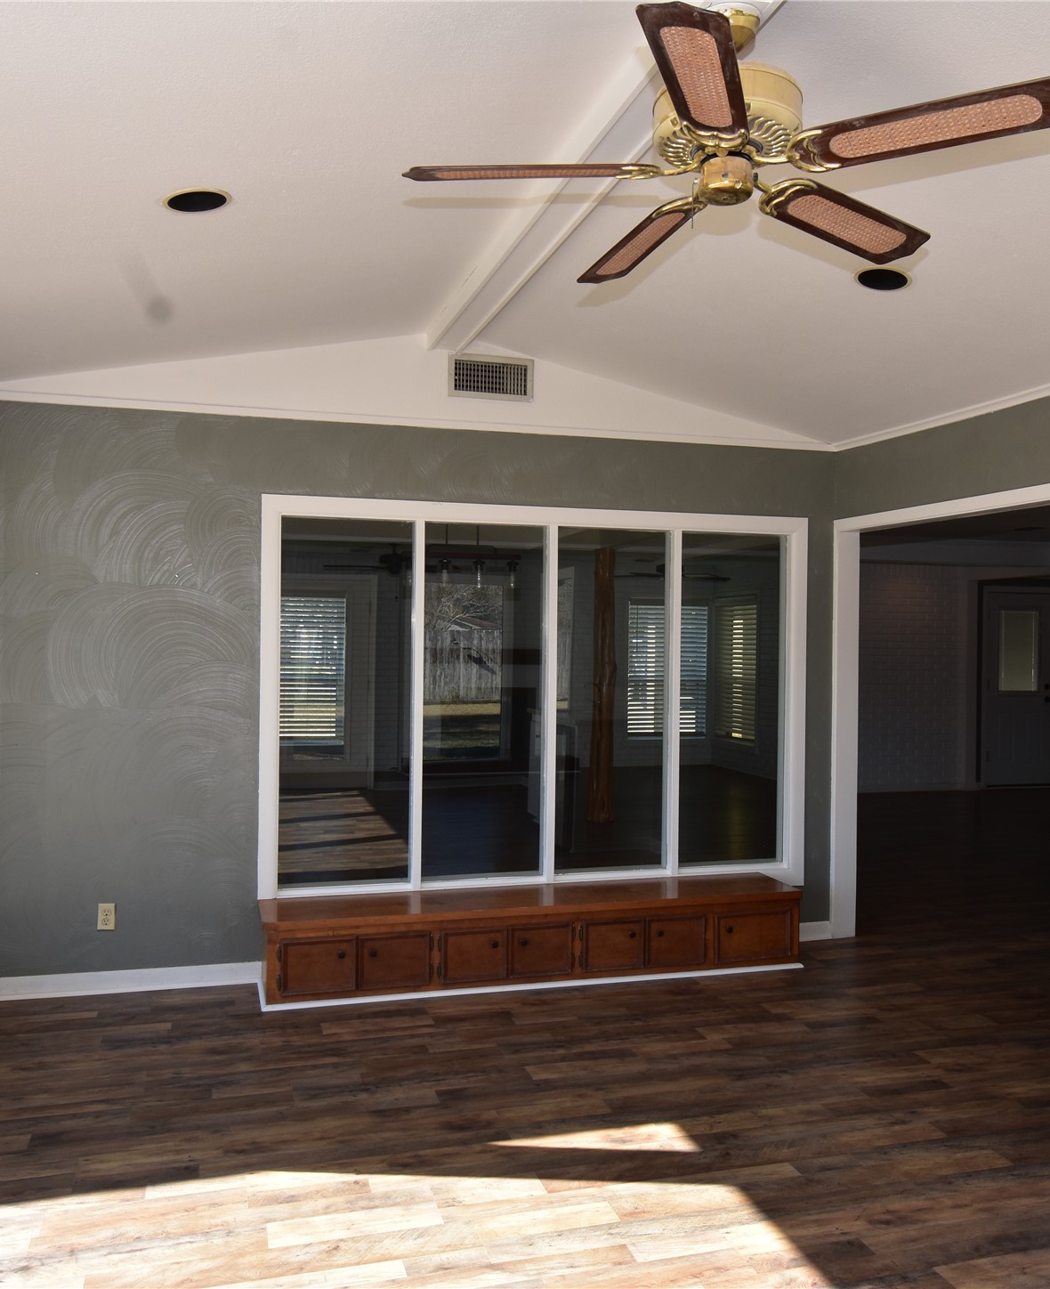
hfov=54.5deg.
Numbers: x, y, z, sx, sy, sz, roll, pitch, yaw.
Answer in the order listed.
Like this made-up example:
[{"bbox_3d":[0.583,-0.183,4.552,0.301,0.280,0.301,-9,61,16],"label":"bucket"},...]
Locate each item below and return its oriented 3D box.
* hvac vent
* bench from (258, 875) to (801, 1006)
[{"bbox_3d":[-0.152,-1.190,4.581,0.385,0.199,0.027,0,1,-14],"label":"hvac vent"},{"bbox_3d":[0.067,1.276,4.479,2.390,0.358,0.378,0,1,-14],"label":"bench"}]

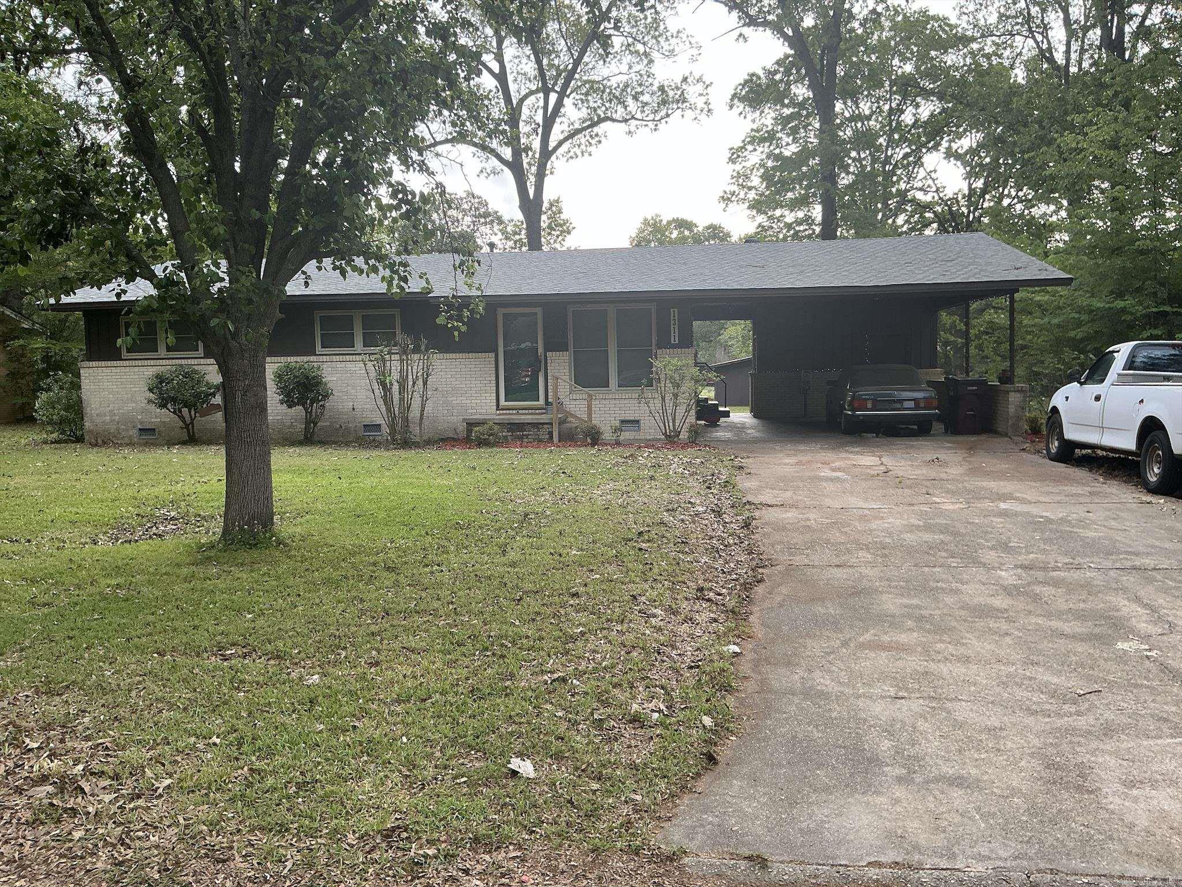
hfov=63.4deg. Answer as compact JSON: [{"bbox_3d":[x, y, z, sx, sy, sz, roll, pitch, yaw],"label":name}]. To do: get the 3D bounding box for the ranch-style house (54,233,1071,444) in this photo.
[{"bbox_3d":[-0.901,-2.711,24.368,21.019,4.559,10.962,-1,4,6],"label":"ranch-style house"}]

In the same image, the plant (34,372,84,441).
[{"bbox_3d":[-12.109,-0.836,21.900,1.300,1.570,1.300,-1,4,6],"label":"plant"}]

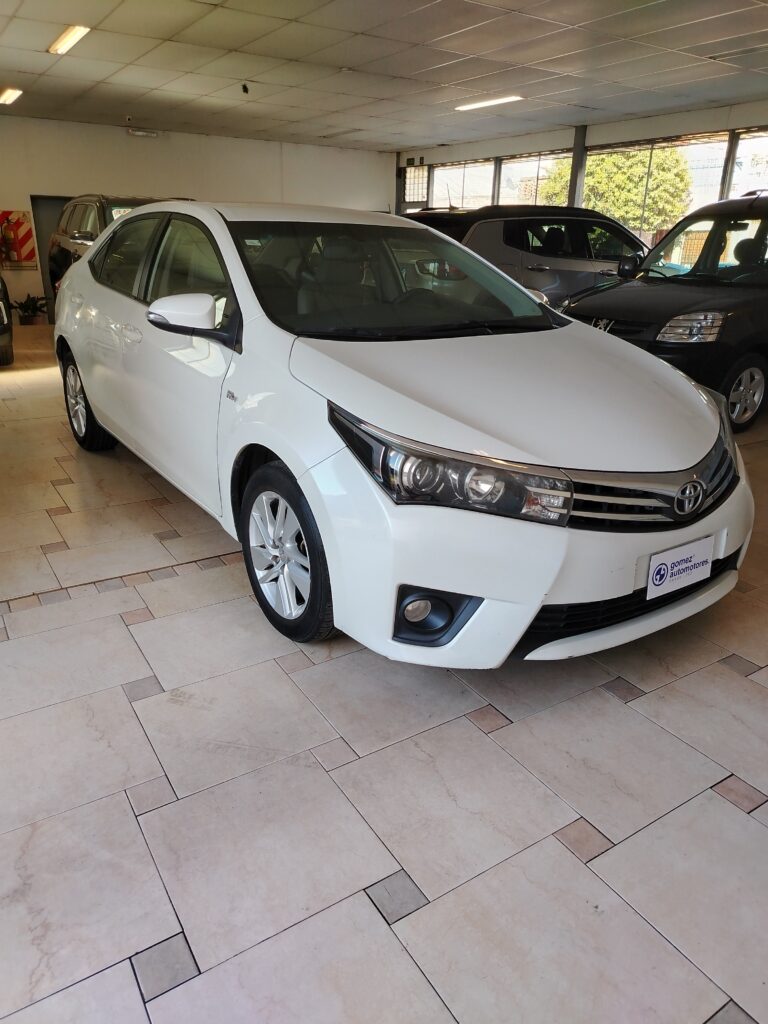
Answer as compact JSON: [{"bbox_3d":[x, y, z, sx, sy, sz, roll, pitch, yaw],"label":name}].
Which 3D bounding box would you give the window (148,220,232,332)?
[{"bbox_3d":[-0.706,-0.927,2.720,0.070,0.420,0.950,17,7,-40],"label":"window"}]

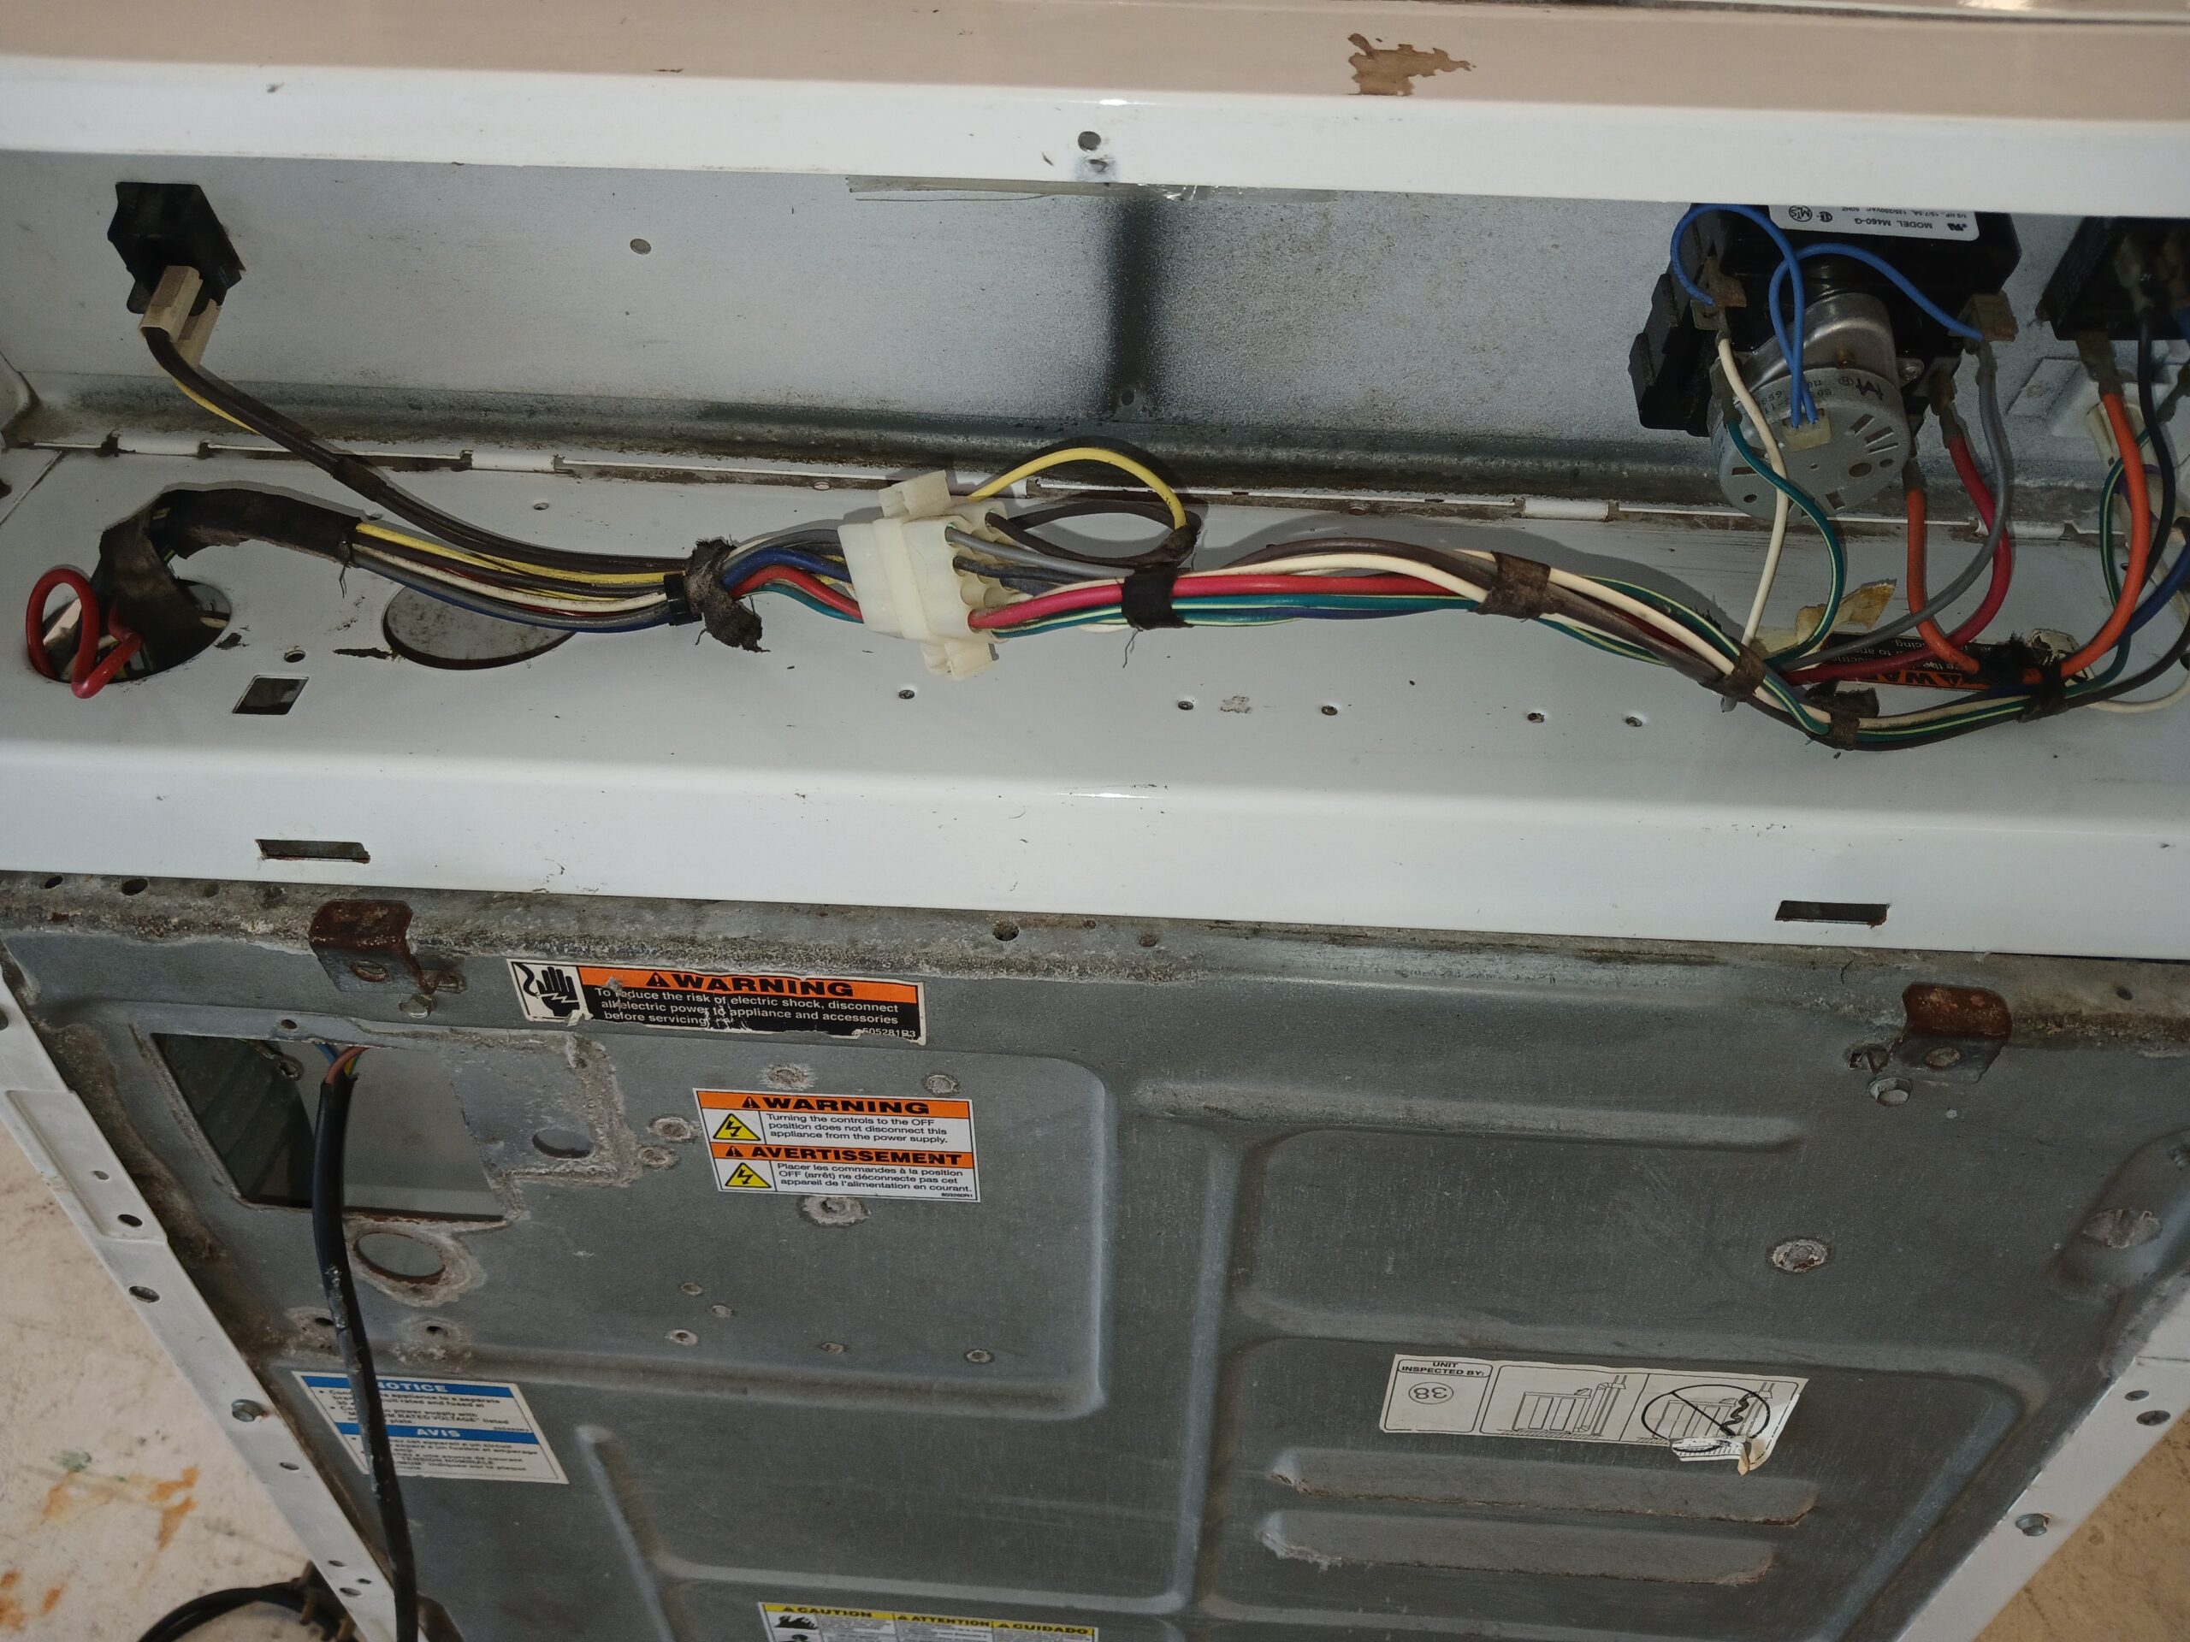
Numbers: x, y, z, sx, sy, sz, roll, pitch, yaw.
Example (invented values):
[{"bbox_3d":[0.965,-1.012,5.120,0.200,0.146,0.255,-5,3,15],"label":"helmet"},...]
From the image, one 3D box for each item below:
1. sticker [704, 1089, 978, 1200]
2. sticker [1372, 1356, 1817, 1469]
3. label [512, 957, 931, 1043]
[{"bbox_3d":[-0.075,0.097,0.505,0.081,0.051,0.002,2,44,2],"label":"sticker"},{"bbox_3d":[0.169,0.202,0.587,0.138,0.056,0.004,2,44,2],"label":"sticker"},{"bbox_3d":[-0.099,0.048,0.455,0.109,0.025,0.002,2,44,2],"label":"label"}]

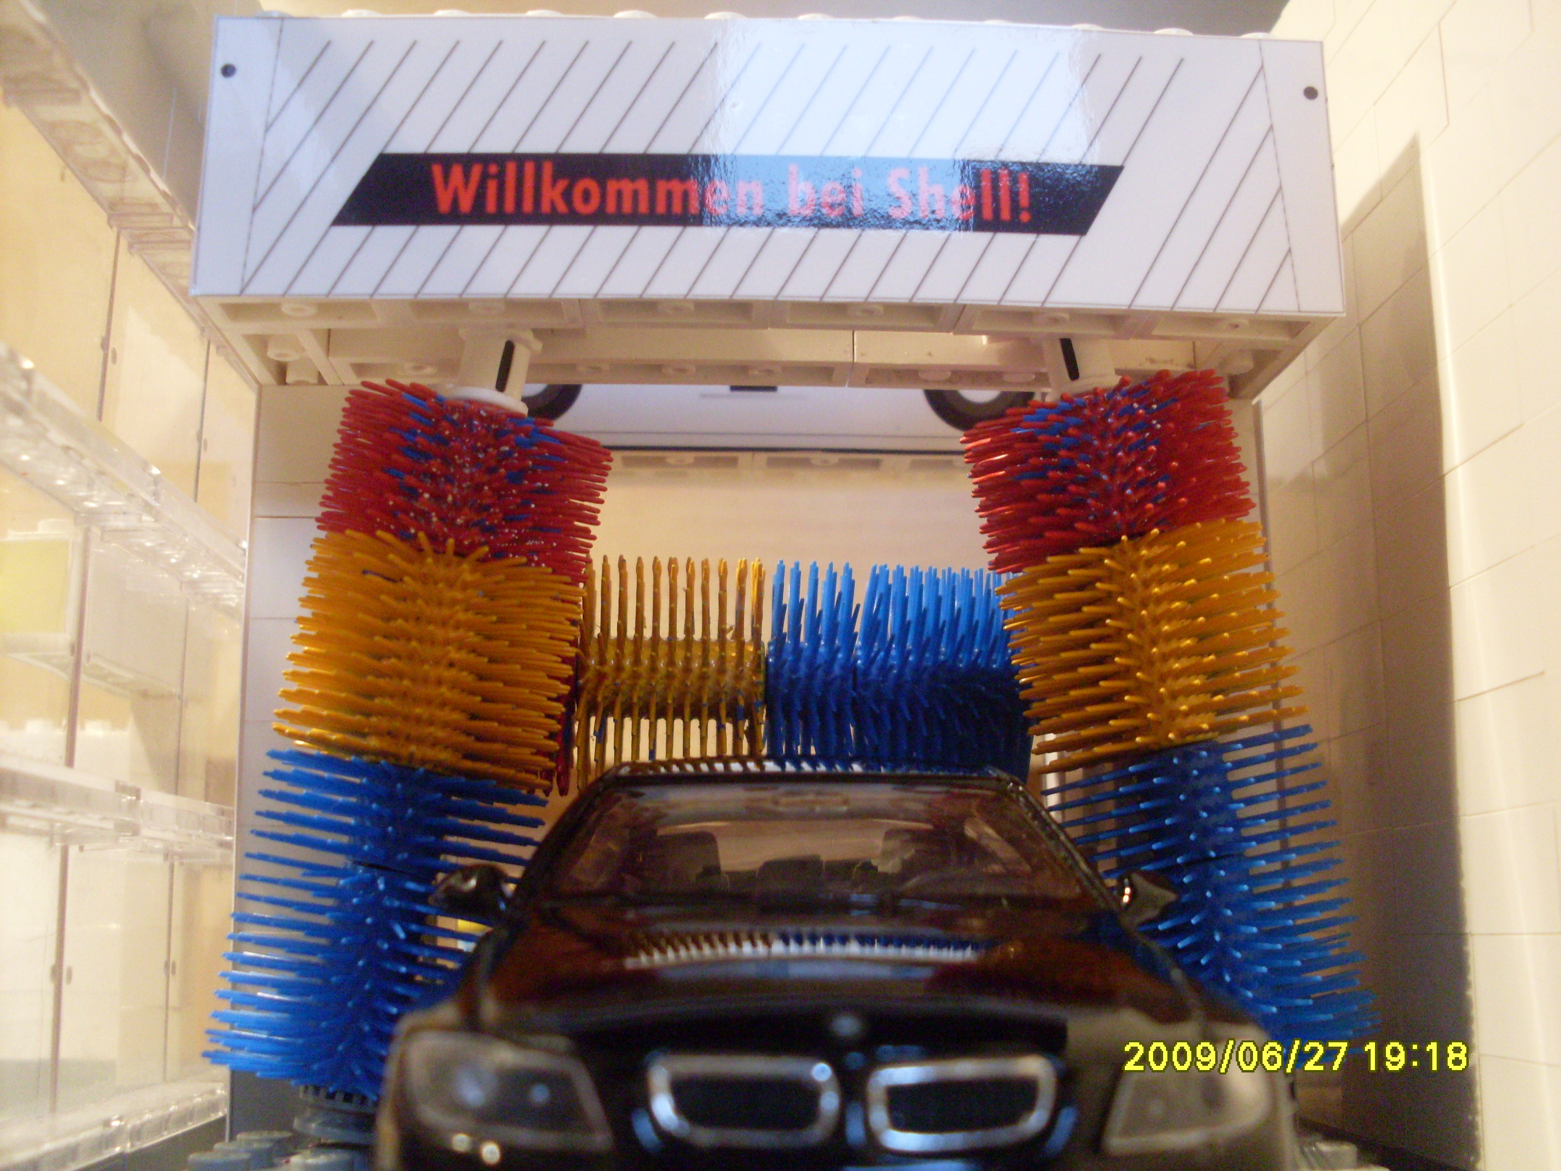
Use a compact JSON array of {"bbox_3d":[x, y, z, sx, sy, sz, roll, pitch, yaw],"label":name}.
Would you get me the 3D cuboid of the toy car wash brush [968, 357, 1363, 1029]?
[{"bbox_3d":[0.034,0.012,0.151,0.024,0.057,0.024,-12,-5,-5],"label":"toy car wash brush"}]

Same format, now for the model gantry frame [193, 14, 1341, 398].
[{"bbox_3d":[-0.001,-0.034,0.156,0.096,0.027,0.024,0,-12,-3],"label":"model gantry frame"}]

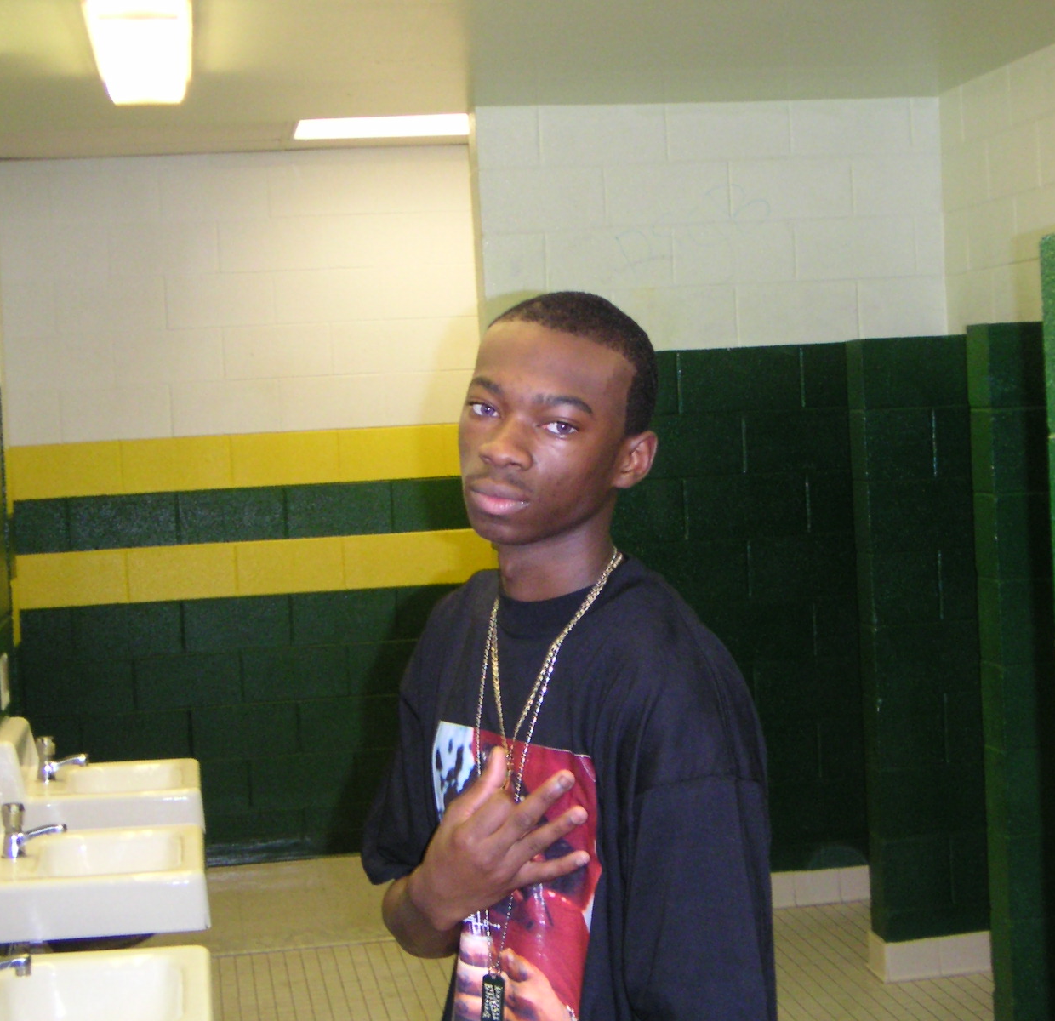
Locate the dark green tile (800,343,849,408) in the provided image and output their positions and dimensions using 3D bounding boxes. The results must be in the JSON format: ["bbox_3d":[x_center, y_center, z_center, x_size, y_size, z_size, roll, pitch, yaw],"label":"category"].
[{"bbox_3d":[1.079,-0.439,6.591,0.398,0.195,0.050,-3,3,-9],"label":"dark green tile"}]

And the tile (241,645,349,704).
[{"bbox_3d":[-0.884,0.621,7.794,0.398,0.195,0.050,-3,3,-9],"label":"tile"}]

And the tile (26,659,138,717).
[{"bbox_3d":[-1.681,0.666,7.642,0.398,0.197,0.050,-3,3,-9],"label":"tile"}]

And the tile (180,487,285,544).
[{"bbox_3d":[-1.111,0.023,7.715,0.400,0.197,0.060,-3,3,-9],"label":"tile"}]

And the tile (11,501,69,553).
[{"bbox_3d":[-1.814,0.064,7.616,0.195,0.195,0.050,-3,3,-9],"label":"tile"}]

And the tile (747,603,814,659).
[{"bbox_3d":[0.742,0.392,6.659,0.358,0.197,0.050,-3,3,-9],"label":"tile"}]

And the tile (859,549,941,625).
[{"bbox_3d":[1.068,0.219,5.883,0.197,0.197,0.140,-3,3,-9],"label":"tile"}]

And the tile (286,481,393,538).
[{"bbox_3d":[-0.713,0.002,7.798,0.398,0.195,0.050,-3,3,-9],"label":"tile"}]

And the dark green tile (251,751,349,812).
[{"bbox_3d":[-0.861,1.026,7.792,0.398,0.197,0.050,-3,3,-9],"label":"dark green tile"}]

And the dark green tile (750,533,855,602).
[{"bbox_3d":[0.909,0.180,6.616,0.400,0.197,0.060,-3,3,-9],"label":"dark green tile"}]

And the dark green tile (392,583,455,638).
[{"bbox_3d":[-0.293,0.385,7.883,0.398,0.195,0.050,-3,3,-9],"label":"dark green tile"}]

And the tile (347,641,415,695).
[{"bbox_3d":[-0.480,0.598,7.836,0.398,0.197,0.050,-3,3,-9],"label":"tile"}]

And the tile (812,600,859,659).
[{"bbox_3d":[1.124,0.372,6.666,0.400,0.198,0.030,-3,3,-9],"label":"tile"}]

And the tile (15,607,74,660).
[{"bbox_3d":[-1.797,0.471,7.668,0.197,0.198,0.030,-3,3,-9],"label":"tile"}]

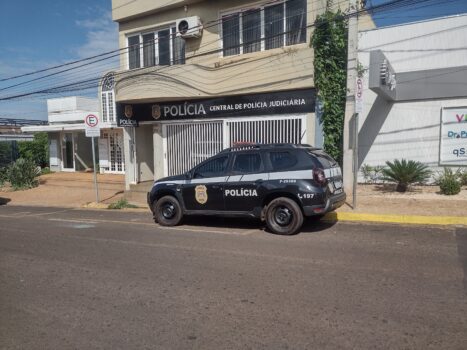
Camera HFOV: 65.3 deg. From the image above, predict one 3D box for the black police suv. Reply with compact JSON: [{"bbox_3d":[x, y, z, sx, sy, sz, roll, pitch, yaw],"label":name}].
[{"bbox_3d":[0.122,0.194,8.039,4.370,1.740,1.850,-1,4,28],"label":"black police suv"}]

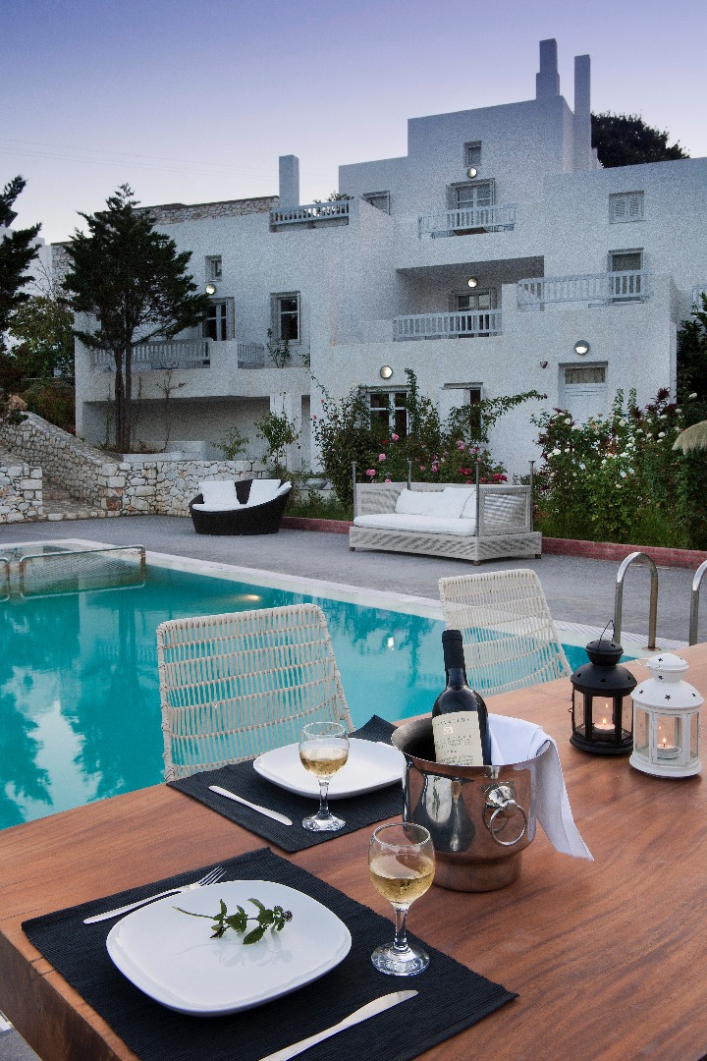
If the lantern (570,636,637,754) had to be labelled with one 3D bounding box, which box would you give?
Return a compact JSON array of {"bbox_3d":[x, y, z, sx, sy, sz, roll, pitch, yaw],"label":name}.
[{"bbox_3d":[0.499,0.318,1.867,0.133,0.213,0.133,1,6,14],"label":"lantern"}]

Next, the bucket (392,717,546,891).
[{"bbox_3d":[0.165,0.383,1.317,0.222,0.190,0.240,0,5,0],"label":"bucket"}]

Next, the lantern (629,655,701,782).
[{"bbox_3d":[0.580,0.333,1.739,0.134,0.210,0.134,2,6,20],"label":"lantern"}]

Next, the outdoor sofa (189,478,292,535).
[{"bbox_3d":[-1.680,-0.377,13.977,1.520,0.810,1.060,4,6,33],"label":"outdoor sofa"}]

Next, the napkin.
[{"bbox_3d":[0.262,0.358,1.320,0.130,0.185,0.120,3,6,30],"label":"napkin"}]

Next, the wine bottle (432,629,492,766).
[{"bbox_3d":[0.157,0.293,1.328,0.076,0.300,0.076,-9,-5,31],"label":"wine bottle"}]

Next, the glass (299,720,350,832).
[{"bbox_3d":[-0.046,0.387,1.485,0.079,0.150,0.079,0,5,0],"label":"glass"}]

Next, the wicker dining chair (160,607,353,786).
[{"bbox_3d":[-0.118,0.691,2.492,0.570,0.855,0.600,-4,7,-37],"label":"wicker dining chair"}]

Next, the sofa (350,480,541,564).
[{"bbox_3d":[1.075,-0.161,11.270,1.050,0.890,2.060,-5,7,-42],"label":"sofa"}]

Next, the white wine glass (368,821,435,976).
[{"bbox_3d":[0.055,0.425,1.091,0.076,0.149,0.076,0,5,0],"label":"white wine glass"}]

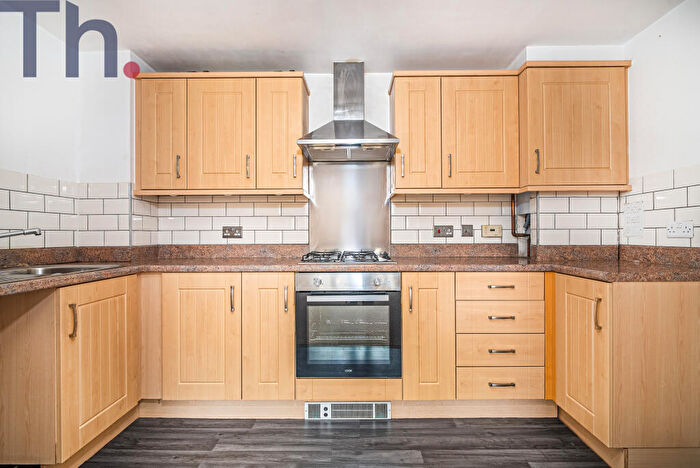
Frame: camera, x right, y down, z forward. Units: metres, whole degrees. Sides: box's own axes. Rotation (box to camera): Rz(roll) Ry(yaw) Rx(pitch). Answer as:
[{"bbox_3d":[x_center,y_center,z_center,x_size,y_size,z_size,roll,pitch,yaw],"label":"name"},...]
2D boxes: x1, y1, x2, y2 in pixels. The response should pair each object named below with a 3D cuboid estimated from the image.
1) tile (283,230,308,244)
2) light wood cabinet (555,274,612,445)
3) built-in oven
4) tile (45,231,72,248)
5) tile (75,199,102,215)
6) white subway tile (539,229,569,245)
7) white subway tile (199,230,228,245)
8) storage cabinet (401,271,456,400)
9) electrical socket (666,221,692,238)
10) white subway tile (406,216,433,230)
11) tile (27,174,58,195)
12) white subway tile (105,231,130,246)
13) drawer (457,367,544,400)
[{"bbox_3d":[-0.400,0.026,2.305,0.195,0.100,0.010,0,0,0],"label":"tile"},{"bbox_3d":[1.420,0.572,1.534,0.575,0.725,0.375,0,0,0],"label":"light wood cabinet"},{"bbox_3d":[-0.006,0.515,2.015,0.595,0.595,0.550,0,0,0],"label":"built-in oven"},{"bbox_3d":[-1.770,0.033,1.894,0.010,0.100,0.195,0,0,0],"label":"tile"},{"bbox_3d":[-1.690,-0.178,2.030,0.175,0.100,0.010,0,0,0],"label":"tile"},{"bbox_3d":[1.296,0.021,1.988,0.200,0.100,0.009,0,0,1],"label":"white subway tile"},{"bbox_3d":[-1.004,0.027,2.295,0.200,0.100,0.010,0,0,0],"label":"white subway tile"},{"bbox_3d":[0.441,0.573,2.020,0.297,0.720,0.560,0,0,0],"label":"storage cabinet"},{"bbox_3d":[1.700,-0.022,1.600,0.015,0.086,0.138,0,0,0],"label":"electrical socket"},{"bbox_3d":[0.515,-0.083,2.304,0.200,0.100,0.010,0,0,0],"label":"white subway tile"},{"bbox_3d":[-1.785,-0.278,1.816,0.010,0.100,0.193,0,0,0],"label":"tile"},{"bbox_3d":[-1.513,0.031,2.030,0.167,0.100,0.010,0,0,0],"label":"white subway tile"},{"bbox_3d":[0.842,0.834,1.980,0.495,0.188,0.480,0,0,0],"label":"drawer"}]

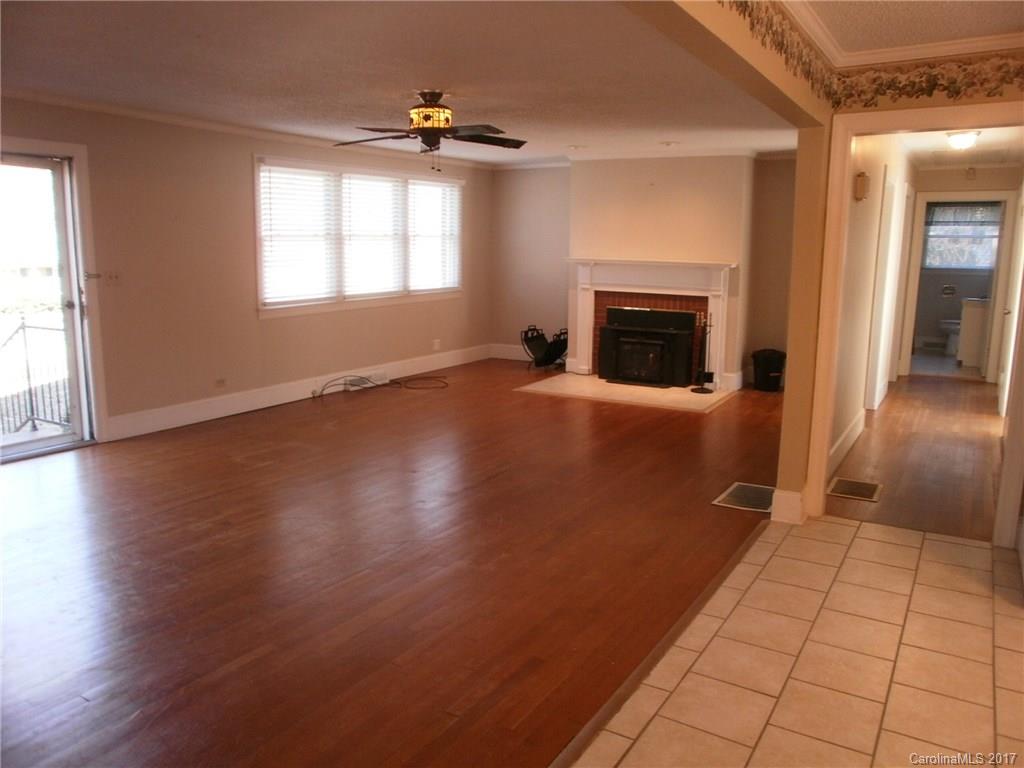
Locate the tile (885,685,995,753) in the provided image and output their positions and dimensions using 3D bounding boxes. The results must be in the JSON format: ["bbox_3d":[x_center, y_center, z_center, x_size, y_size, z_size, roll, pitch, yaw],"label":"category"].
[{"bbox_3d":[1.375,1.080,2.472,0.305,0.010,0.305,6,12,31],"label":"tile"}]

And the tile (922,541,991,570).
[{"bbox_3d":[2.195,0.847,3.791,0.305,0.010,0.305,6,12,31],"label":"tile"}]

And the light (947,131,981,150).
[{"bbox_3d":[3.825,-2.059,6.529,0.295,0.140,0.295,6,12,31],"label":"light"}]

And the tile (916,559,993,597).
[{"bbox_3d":[2.007,0.886,3.486,0.301,0.010,0.301,6,12,31],"label":"tile"}]

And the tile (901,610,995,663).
[{"bbox_3d":[1.685,0.978,2.971,0.301,0.010,0.301,6,12,31],"label":"tile"}]

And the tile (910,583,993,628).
[{"bbox_3d":[1.846,0.932,3.228,0.301,0.010,0.301,6,12,31],"label":"tile"}]

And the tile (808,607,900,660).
[{"bbox_3d":[1.324,0.961,2.954,0.300,0.010,0.300,6,12,31],"label":"tile"}]

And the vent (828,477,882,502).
[{"bbox_3d":[2.120,0.646,4.745,0.292,0.015,0.375,6,12,31],"label":"vent"}]

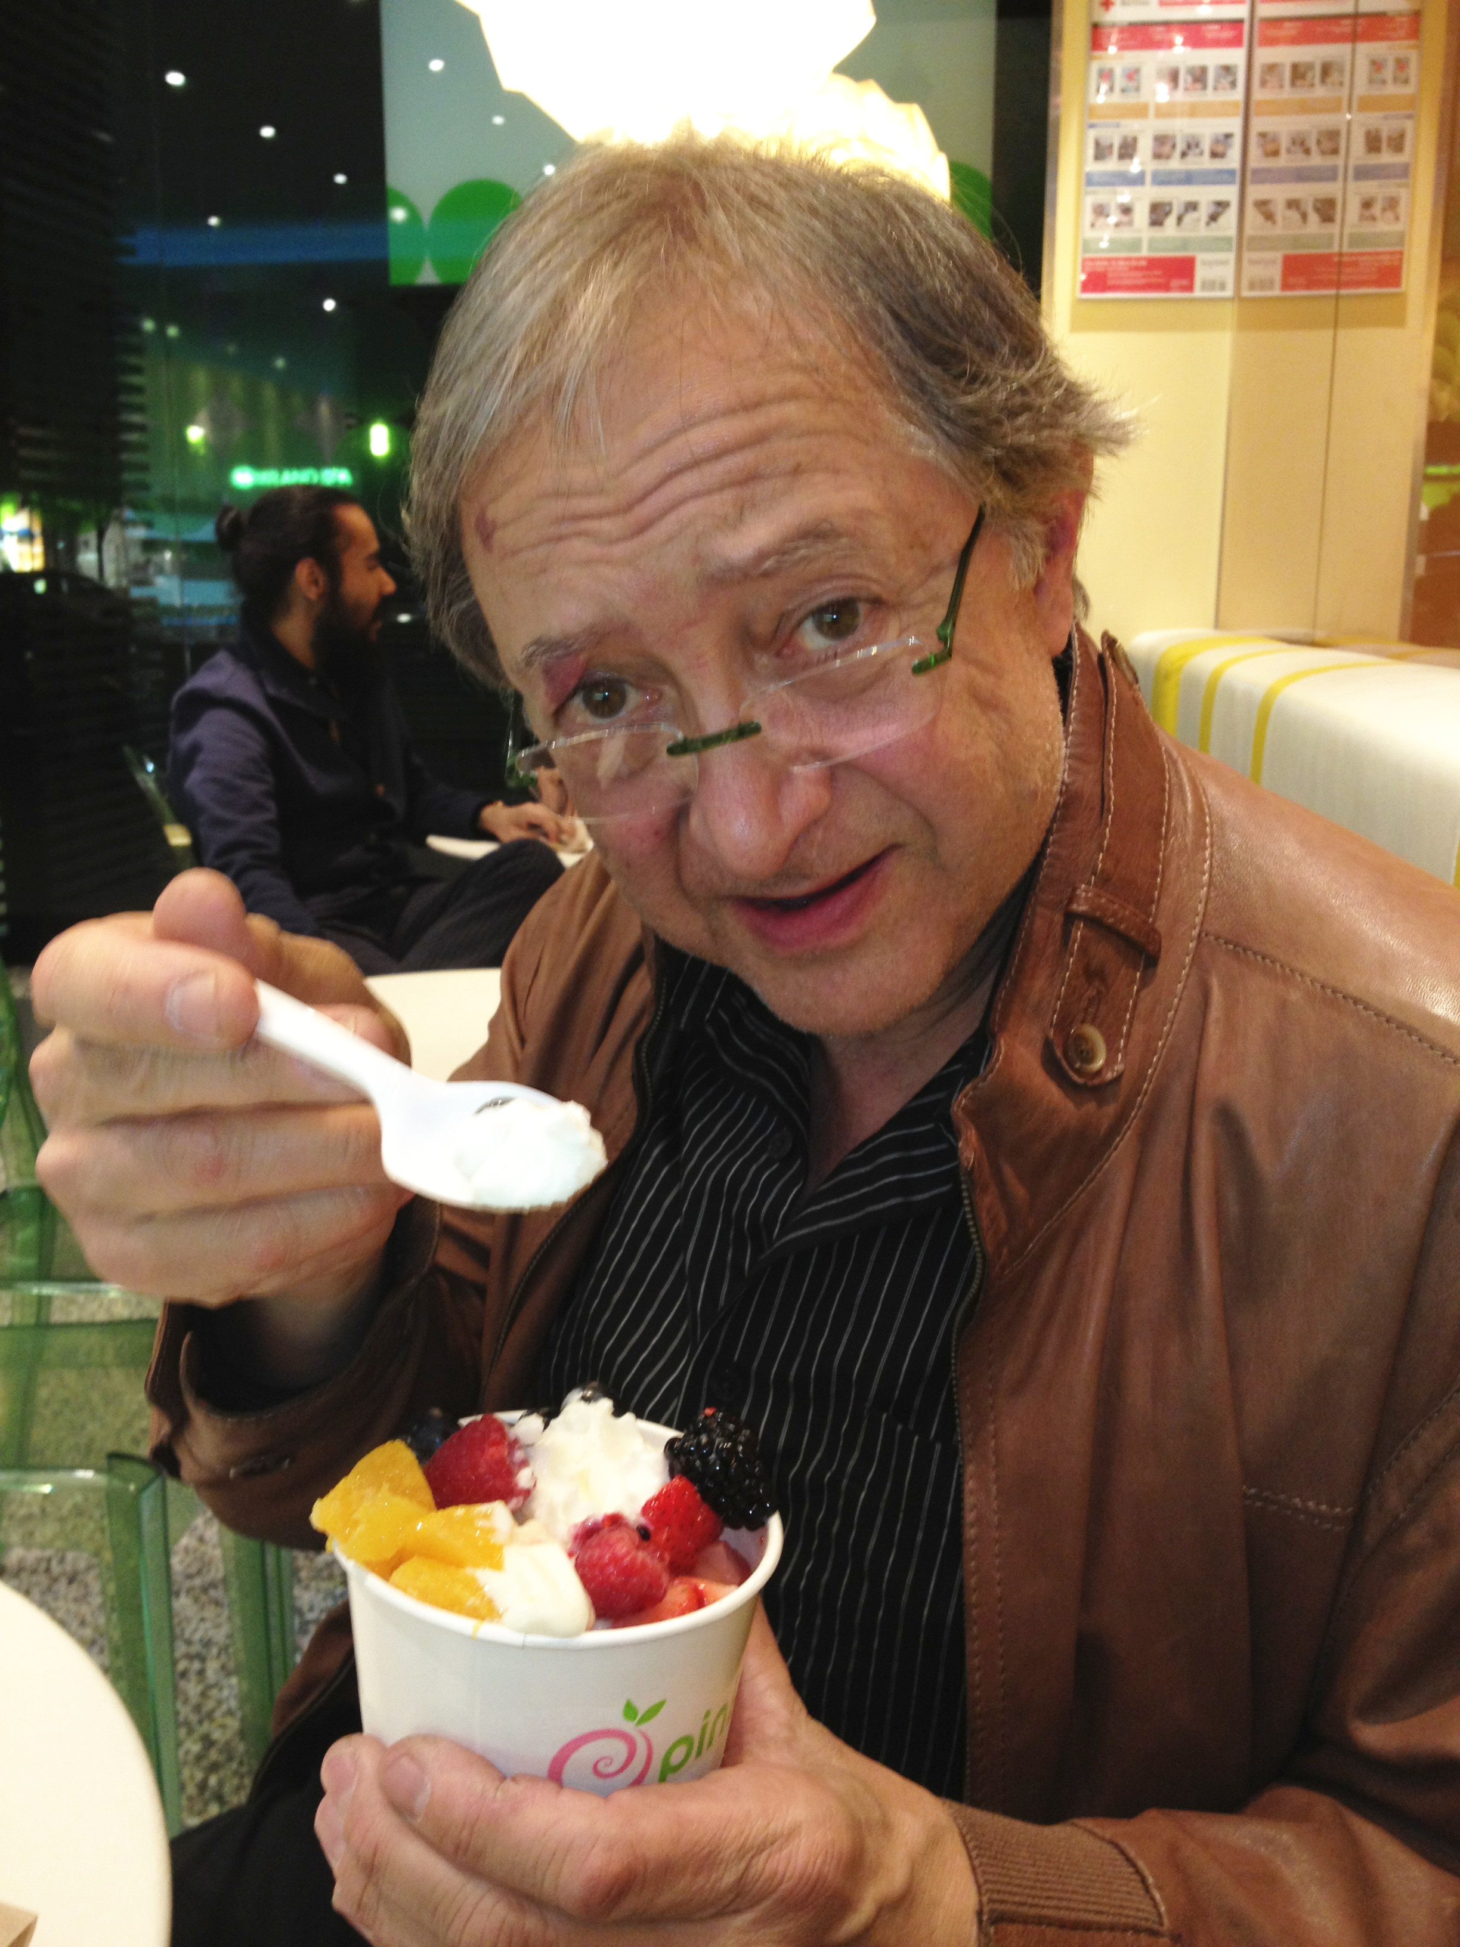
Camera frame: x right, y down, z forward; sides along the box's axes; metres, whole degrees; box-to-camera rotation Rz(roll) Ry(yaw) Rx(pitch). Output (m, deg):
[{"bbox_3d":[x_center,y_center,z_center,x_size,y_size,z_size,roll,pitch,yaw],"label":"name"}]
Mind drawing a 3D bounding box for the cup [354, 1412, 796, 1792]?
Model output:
[{"bbox_3d":[-0.039,0.147,0.435,0.097,0.062,0.097,4,13,-1],"label":"cup"}]

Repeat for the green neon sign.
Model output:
[{"bbox_3d":[-8.456,-9.587,38.000,2.430,0.420,0.140,0,13,-3],"label":"green neon sign"}]

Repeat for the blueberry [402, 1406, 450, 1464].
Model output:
[{"bbox_3d":[-0.068,0.106,0.450,0.013,0.013,0.013,0,11,0],"label":"blueberry"}]

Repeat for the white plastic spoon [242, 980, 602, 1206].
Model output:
[{"bbox_3d":[-0.081,0.015,0.425,0.135,0.018,0.033,23,46,23],"label":"white plastic spoon"}]

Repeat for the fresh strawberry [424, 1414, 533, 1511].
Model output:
[{"bbox_3d":[-0.056,0.110,0.438,0.024,0.024,0.024,0,13,0],"label":"fresh strawberry"}]

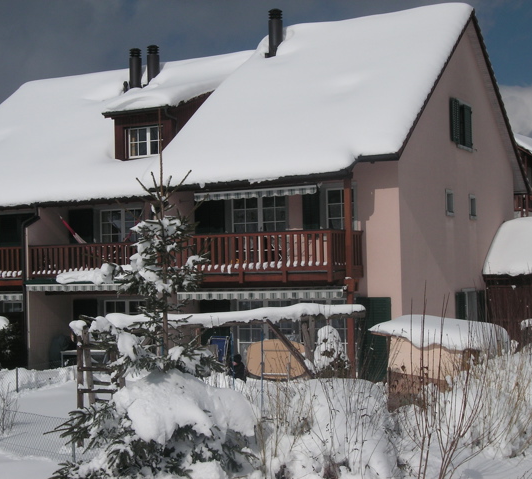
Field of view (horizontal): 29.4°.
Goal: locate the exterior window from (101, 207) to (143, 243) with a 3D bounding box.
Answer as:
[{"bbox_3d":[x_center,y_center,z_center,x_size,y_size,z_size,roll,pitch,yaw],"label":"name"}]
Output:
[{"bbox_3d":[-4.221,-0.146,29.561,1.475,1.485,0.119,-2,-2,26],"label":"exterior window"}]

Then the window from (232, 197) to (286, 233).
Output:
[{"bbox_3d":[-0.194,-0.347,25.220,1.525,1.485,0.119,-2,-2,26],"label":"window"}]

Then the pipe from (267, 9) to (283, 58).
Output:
[{"bbox_3d":[0.297,-6.294,30.985,0.426,1.534,0.426,-1,-2,0],"label":"pipe"}]

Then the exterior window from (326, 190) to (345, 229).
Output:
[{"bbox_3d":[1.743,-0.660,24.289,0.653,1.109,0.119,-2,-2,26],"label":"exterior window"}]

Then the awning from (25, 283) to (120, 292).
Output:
[{"bbox_3d":[-5.238,1.305,27.706,3.316,0.257,0.317,-2,-2,26],"label":"awning"}]

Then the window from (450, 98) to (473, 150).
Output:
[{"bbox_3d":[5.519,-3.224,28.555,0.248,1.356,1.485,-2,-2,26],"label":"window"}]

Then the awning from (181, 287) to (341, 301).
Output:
[{"bbox_3d":[-0.210,1.337,24.938,4.554,0.337,0.317,-2,-2,26],"label":"awning"}]

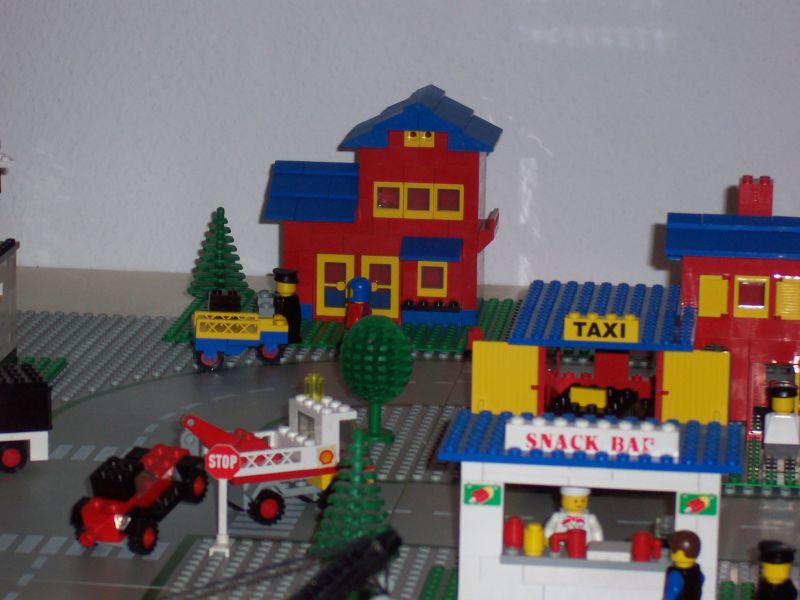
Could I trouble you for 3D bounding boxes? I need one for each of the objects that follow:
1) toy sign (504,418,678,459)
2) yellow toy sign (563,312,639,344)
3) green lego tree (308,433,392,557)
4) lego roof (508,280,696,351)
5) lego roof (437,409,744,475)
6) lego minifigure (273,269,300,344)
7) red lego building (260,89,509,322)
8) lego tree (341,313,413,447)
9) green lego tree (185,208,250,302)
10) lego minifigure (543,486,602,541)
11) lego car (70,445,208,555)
[{"bbox_3d":[0.072,0.051,1.237,0.064,0.011,0.008,2,11,6],"label":"toy sign"},{"bbox_3d":[0.088,0.012,1.444,0.032,0.011,0.008,2,11,6],"label":"yellow toy sign"},{"bbox_3d":[-0.017,0.081,1.281,0.036,0.064,0.036,2,11,6],"label":"green lego tree"},{"bbox_3d":[0.094,0.007,1.504,0.080,0.005,0.128,2,11,6],"label":"lego roof"},{"bbox_3d":[0.074,0.053,1.257,0.112,0.005,0.064,2,11,6],"label":"lego roof"},{"bbox_3d":[-0.059,0.002,1.731,0.017,0.040,0.011,7,13,27],"label":"lego minifigure"},{"bbox_3d":[-0.007,-0.051,1.803,0.120,0.121,0.080,2,11,6],"label":"red lego building"},{"bbox_3d":[-0.011,0.035,1.529,0.034,0.058,0.034,2,11,6],"label":"lego tree"},{"bbox_3d":[-0.095,-0.017,1.760,0.036,0.064,0.036,2,11,6],"label":"green lego tree"},{"bbox_3d":[0.067,0.089,1.288,0.022,0.044,0.012,0,11,-3],"label":"lego minifigure"},{"bbox_3d":[-0.107,0.077,1.347,0.033,0.029,0.058,6,31,29],"label":"lego car"}]

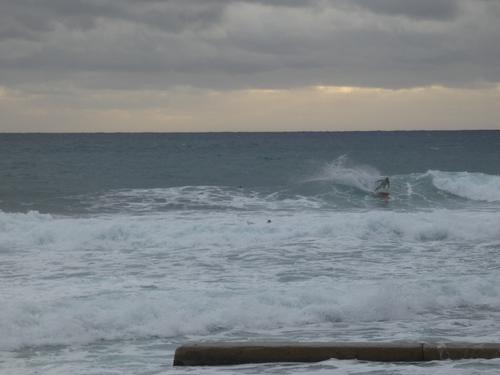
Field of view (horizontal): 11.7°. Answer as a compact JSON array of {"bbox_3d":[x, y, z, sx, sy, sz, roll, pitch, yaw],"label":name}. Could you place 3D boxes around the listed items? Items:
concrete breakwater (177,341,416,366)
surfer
[{"bbox_3d":[1.129,3.970,58.000,5.900,0.480,1.100,0,1,6],"label":"concrete breakwater"},{"bbox_3d":[10.880,-0.098,200.000,1.000,1.500,0.850,1,2,35],"label":"surfer"}]

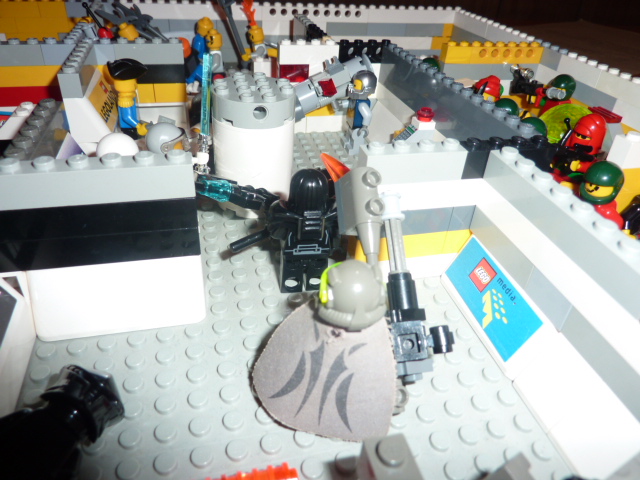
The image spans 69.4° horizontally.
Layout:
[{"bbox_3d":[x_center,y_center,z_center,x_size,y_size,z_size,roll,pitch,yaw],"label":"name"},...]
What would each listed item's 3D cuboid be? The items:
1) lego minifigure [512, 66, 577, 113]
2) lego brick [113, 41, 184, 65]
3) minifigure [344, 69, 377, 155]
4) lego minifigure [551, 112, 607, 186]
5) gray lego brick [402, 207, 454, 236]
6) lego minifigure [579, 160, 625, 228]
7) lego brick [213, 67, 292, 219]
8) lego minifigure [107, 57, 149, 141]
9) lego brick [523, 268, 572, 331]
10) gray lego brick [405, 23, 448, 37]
[{"bbox_3d":[0.118,-0.070,0.255,0.032,0.047,0.020,0,35,-6],"label":"lego minifigure"},{"bbox_3d":[-0.080,-0.089,0.219,0.032,0.011,0.008,-5,36,-14],"label":"lego brick"},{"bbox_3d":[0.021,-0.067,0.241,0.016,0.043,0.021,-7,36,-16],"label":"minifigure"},{"bbox_3d":[0.105,-0.031,0.193,0.017,0.043,0.017,-19,40,-29],"label":"lego minifigure"},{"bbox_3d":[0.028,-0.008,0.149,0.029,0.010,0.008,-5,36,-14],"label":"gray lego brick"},{"bbox_3d":[0.094,-0.008,0.165,0.016,0.042,0.021,-2,35,-9],"label":"lego minifigure"},{"bbox_3d":[-0.027,-0.037,0.186,0.032,0.050,0.032,3,35,-2],"label":"lego brick"},{"bbox_3d":[-0.088,-0.060,0.220,0.017,0.046,0.017,-5,35,-14],"label":"lego minifigure"},{"bbox_3d":[0.064,0.015,0.124,0.008,0.010,0.016,-5,35,-14],"label":"lego brick"},{"bbox_3d":[0.079,-0.162,0.354,0.032,0.010,0.008,-5,36,-14],"label":"gray lego brick"}]

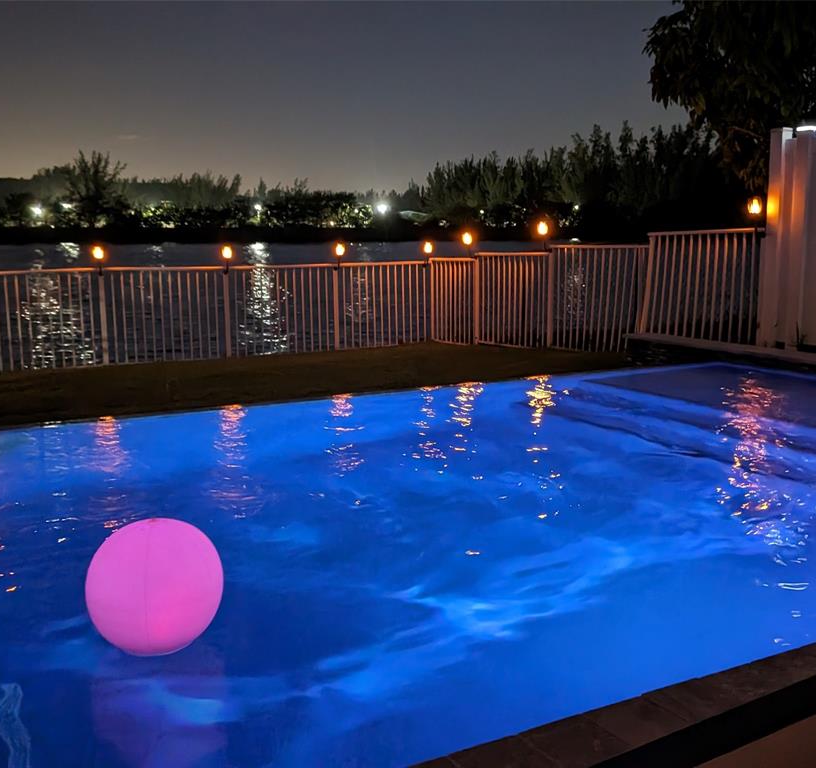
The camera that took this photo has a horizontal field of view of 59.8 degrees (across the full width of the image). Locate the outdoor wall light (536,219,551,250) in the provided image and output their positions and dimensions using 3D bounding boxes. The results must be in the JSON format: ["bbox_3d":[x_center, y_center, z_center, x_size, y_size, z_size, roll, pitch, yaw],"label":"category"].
[{"bbox_3d":[1.603,-1.763,8.400,0.160,0.380,0.130,-8,14,-33],"label":"outdoor wall light"}]

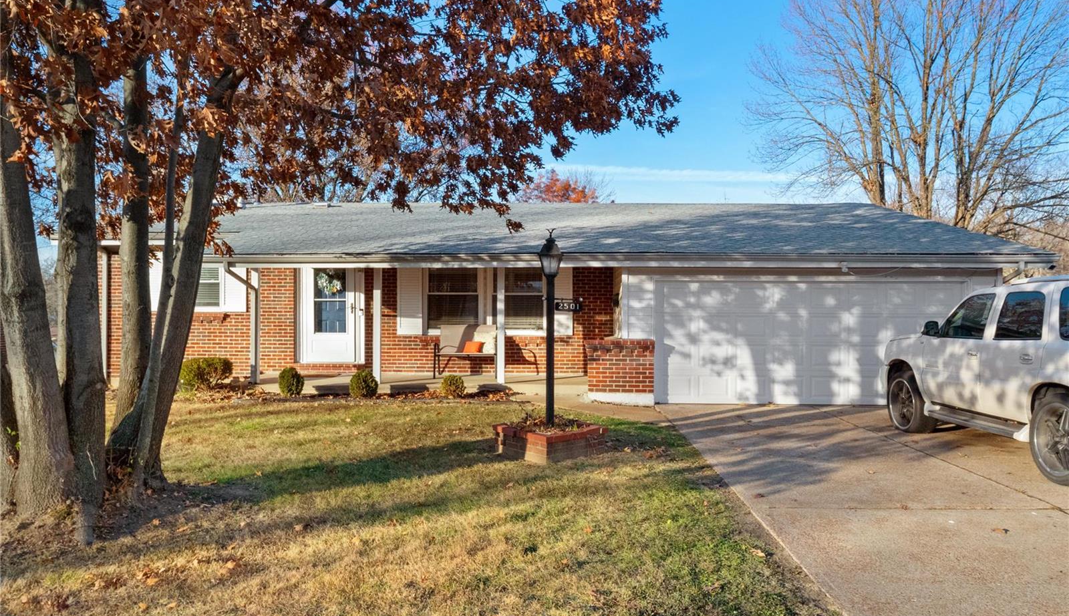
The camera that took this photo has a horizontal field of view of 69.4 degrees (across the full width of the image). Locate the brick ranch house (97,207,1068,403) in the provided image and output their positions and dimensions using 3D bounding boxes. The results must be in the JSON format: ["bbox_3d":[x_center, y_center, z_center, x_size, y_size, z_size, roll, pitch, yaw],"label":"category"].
[{"bbox_3d":[-0.470,-0.470,17.400,16.700,4.050,11.700,0,0,2],"label":"brick ranch house"}]

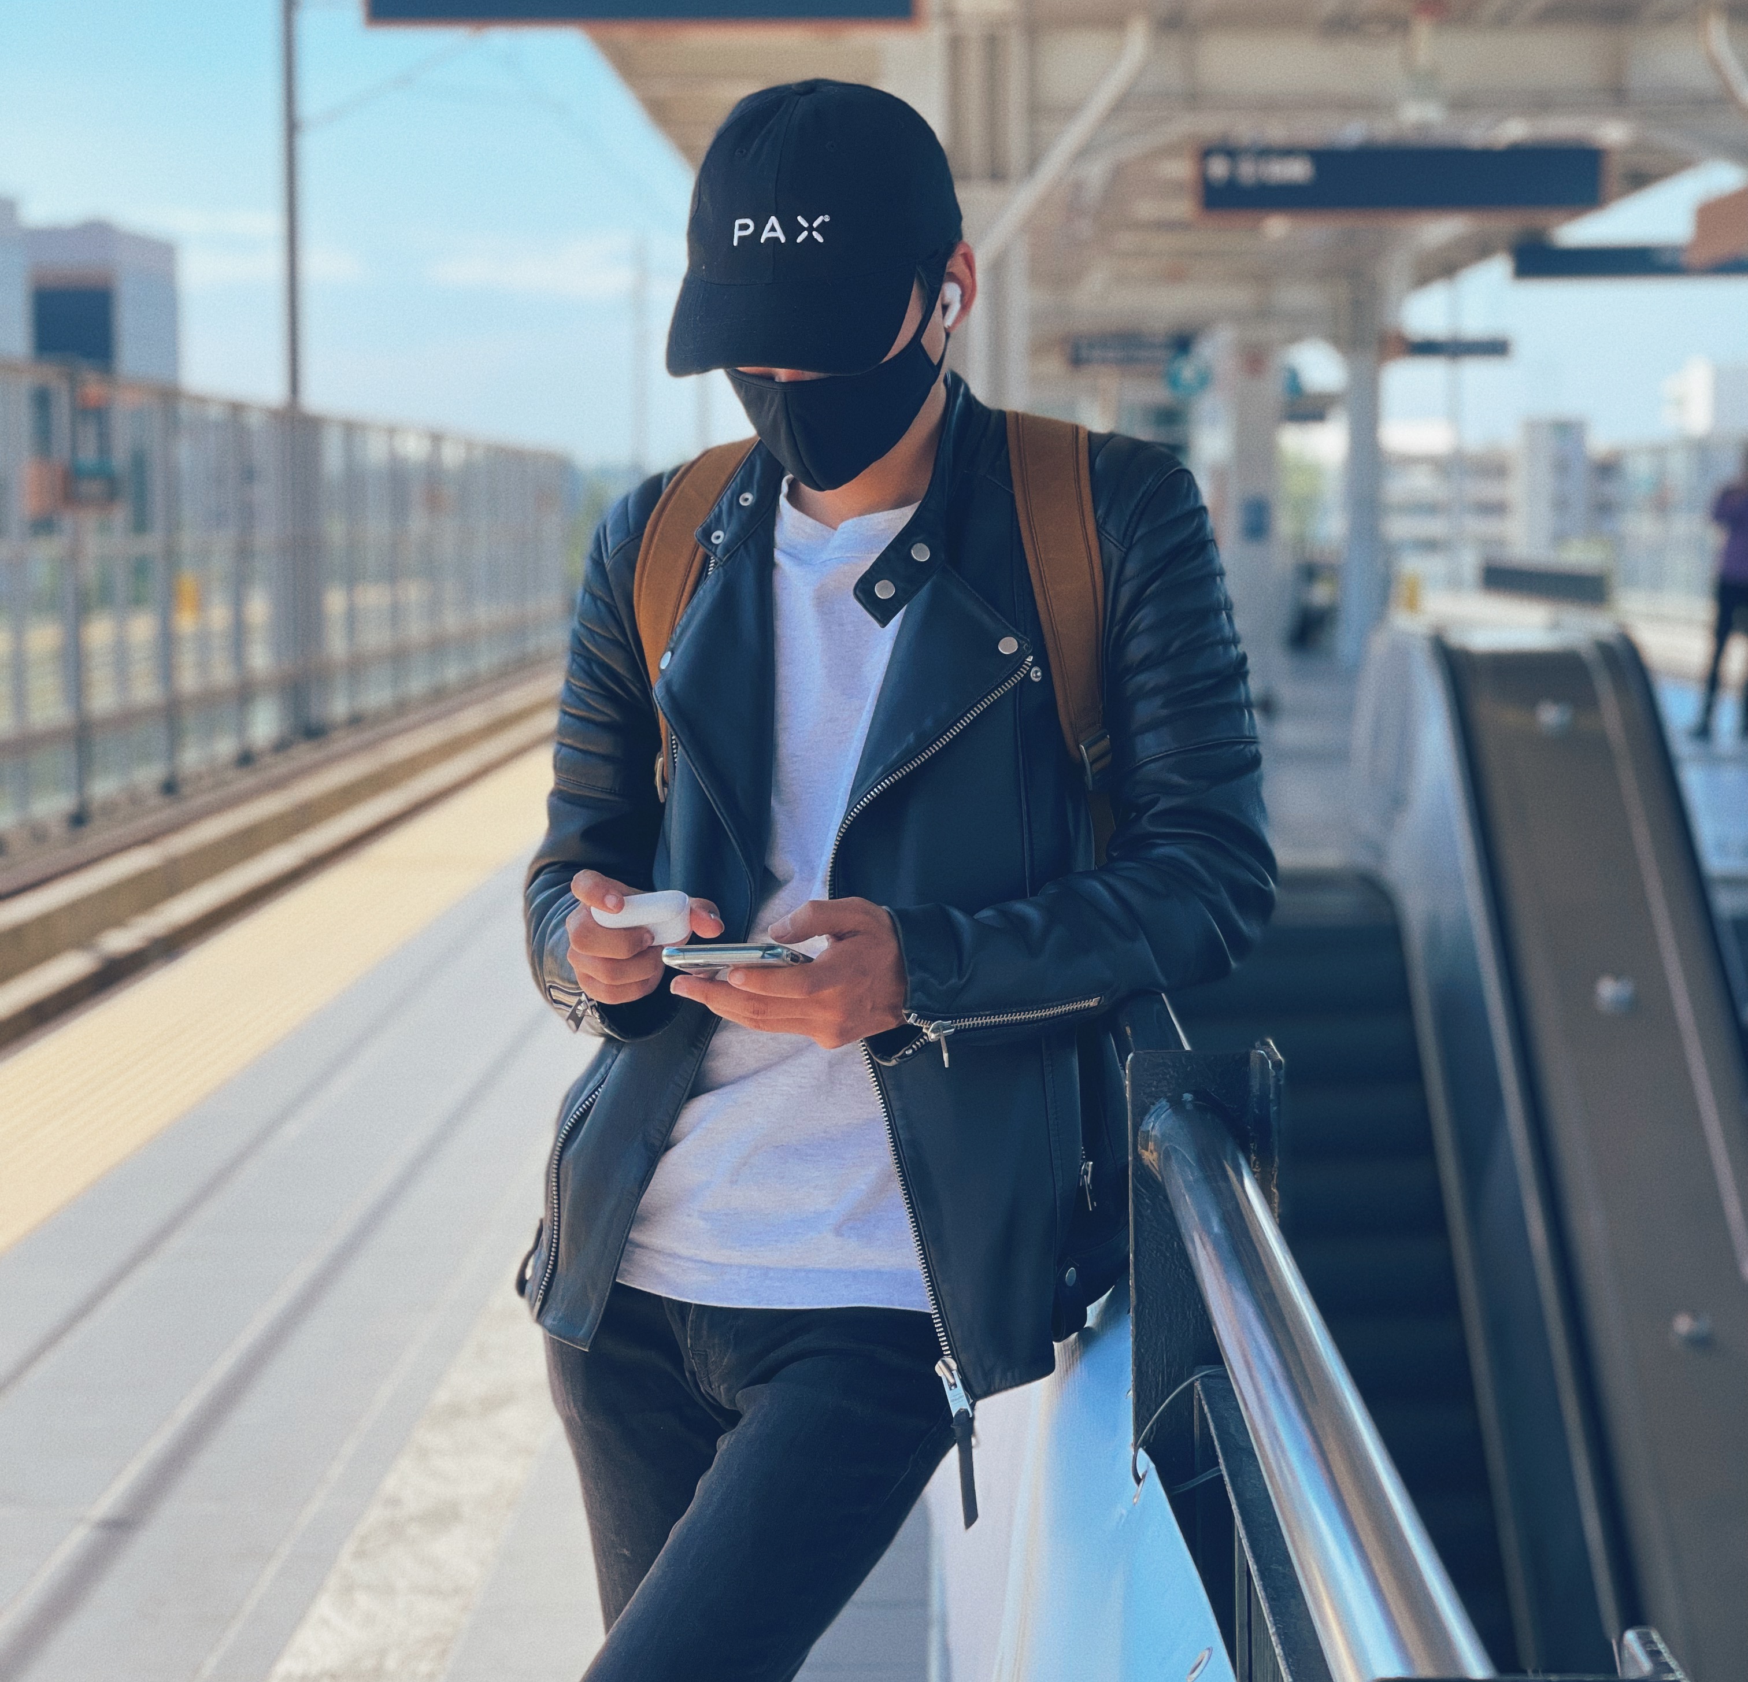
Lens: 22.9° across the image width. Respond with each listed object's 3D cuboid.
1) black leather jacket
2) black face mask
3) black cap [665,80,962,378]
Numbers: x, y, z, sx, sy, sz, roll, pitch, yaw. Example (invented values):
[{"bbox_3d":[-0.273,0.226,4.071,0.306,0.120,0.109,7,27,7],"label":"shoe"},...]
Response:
[{"bbox_3d":[0.014,0.017,2.790,0.485,0.655,0.365,2,5,21],"label":"black leather jacket"},{"bbox_3d":[-0.028,-0.277,2.730,0.142,0.120,0.105,1,21,19],"label":"black face mask"},{"bbox_3d":[-0.041,-0.388,2.760,0.178,0.155,0.262,1,21,18],"label":"black cap"}]

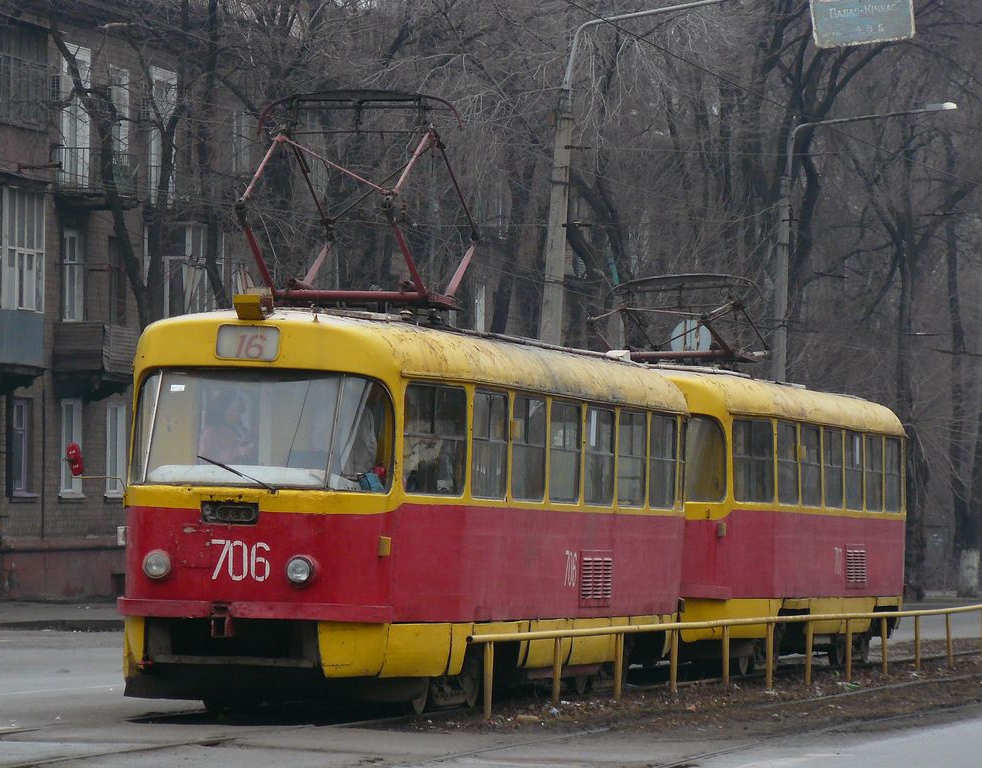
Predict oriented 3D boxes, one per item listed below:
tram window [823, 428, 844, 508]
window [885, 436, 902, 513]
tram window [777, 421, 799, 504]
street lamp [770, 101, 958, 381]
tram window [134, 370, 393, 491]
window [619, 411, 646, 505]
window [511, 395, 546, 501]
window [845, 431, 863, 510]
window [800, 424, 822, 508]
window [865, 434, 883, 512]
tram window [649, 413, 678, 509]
[{"bbox_3d":[3.668,0.925,63.138,0.060,0.848,1.344,-2,-2,12],"label":"tram window"},{"bbox_3d":[4.603,1.060,67.434,0.060,0.848,1.321,-2,-2,12],"label":"window"},{"bbox_3d":[3.036,0.835,60.240,0.060,0.848,1.350,-2,-2,12],"label":"tram window"},{"bbox_3d":[7.839,-0.644,123.600,4.000,10.750,0.350,1,-2,12],"label":"street lamp"},{"bbox_3d":[-1.778,0.310,43.367,2.000,0.880,0.650,2,-1,12],"label":"tram window"},{"bbox_3d":[1.221,0.666,51.430,0.060,0.848,1.324,3,-1,12],"label":"window"},{"bbox_3d":[0.281,0.531,47.115,0.060,0.848,1.341,3,-1,12],"label":"window"},{"bbox_3d":[3.981,0.970,64.577,0.060,0.848,1.322,-2,-2,12],"label":"window"},{"bbox_3d":[3.352,0.880,61.690,0.060,0.848,1.341,-2,-2,12],"label":"window"},{"bbox_3d":[4.292,1.015,66.006,0.060,0.848,1.324,-2,-2,12],"label":"window"},{"bbox_3d":[1.532,0.711,52.858,0.060,0.848,1.321,3,-1,12],"label":"tram window"}]

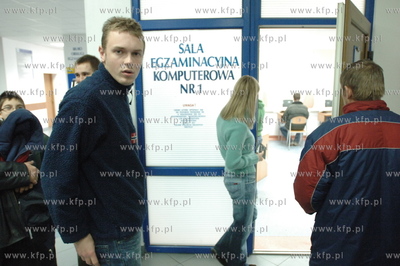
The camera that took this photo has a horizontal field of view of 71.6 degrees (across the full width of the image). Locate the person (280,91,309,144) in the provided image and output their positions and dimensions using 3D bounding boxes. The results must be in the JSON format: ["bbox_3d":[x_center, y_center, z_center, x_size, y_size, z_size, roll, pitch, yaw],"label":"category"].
[{"bbox_3d":[2.280,-0.320,6.670,0.550,1.290,0.750,0,11,0],"label":"person"}]

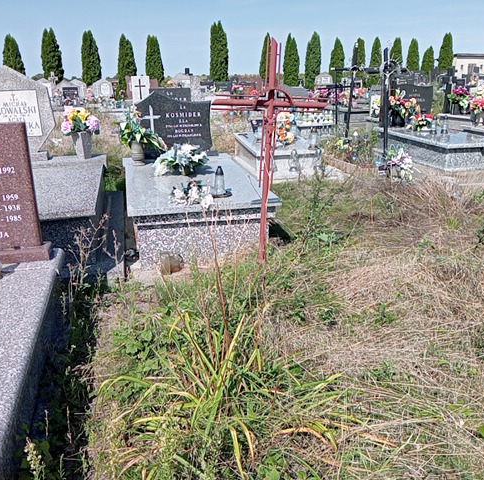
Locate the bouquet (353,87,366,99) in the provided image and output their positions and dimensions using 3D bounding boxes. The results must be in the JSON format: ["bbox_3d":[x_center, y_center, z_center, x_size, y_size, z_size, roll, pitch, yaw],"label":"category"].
[{"bbox_3d":[3.874,-4.845,17.000,0.413,0.397,0.310,-4,18,-13],"label":"bouquet"}]

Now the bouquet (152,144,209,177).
[{"bbox_3d":[-0.535,-0.700,4.500,0.460,0.260,0.340,-5,18,-12],"label":"bouquet"}]

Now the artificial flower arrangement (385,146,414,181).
[{"bbox_3d":[2.054,-1.010,6.750,0.350,0.430,0.330,-3,18,-6],"label":"artificial flower arrangement"}]

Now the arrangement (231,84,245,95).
[{"bbox_3d":[-0.134,-5.072,17.500,0.443,0.374,0.332,-4,18,-13],"label":"arrangement"}]

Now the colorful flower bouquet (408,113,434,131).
[{"bbox_3d":[3.023,-1.993,8.700,0.400,0.291,0.300,-4,18,-13],"label":"colorful flower bouquet"}]

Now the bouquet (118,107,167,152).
[{"bbox_3d":[-1.018,-1.152,5.350,0.471,0.476,0.353,-4,18,-13],"label":"bouquet"}]

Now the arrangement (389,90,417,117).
[{"bbox_3d":[2.885,-2.422,9.220,0.552,0.481,0.420,-5,19,-12],"label":"arrangement"}]

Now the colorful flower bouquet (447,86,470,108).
[{"bbox_3d":[4.098,-2.698,9.800,0.410,0.380,0.360,-3,18,-6],"label":"colorful flower bouquet"}]

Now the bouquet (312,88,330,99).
[{"bbox_3d":[2.399,-4.405,15.620,0.543,0.332,0.380,-5,19,-12],"label":"bouquet"}]

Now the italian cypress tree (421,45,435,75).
[{"bbox_3d":[13.862,-12.791,38.644,1.000,3.170,1.000,5,19,18],"label":"italian cypress tree"}]

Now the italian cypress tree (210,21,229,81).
[{"bbox_3d":[-1.391,-11.319,32.575,1.170,4.553,1.170,-2,18,-2],"label":"italian cypress tree"}]

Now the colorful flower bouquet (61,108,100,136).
[{"bbox_3d":[-1.713,-1.257,5.500,0.382,0.296,0.305,-4,18,-13],"label":"colorful flower bouquet"}]

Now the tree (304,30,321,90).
[{"bbox_3d":[3.803,-9.518,27.832,0.860,3.144,0.834,-1,19,0],"label":"tree"}]

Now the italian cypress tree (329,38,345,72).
[{"bbox_3d":[7.906,-14.695,43.684,1.246,4.544,1.246,-4,18,-13],"label":"italian cypress tree"}]

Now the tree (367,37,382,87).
[{"bbox_3d":[7.806,-10.156,29.954,0.752,2.913,0.730,-1,19,0],"label":"tree"}]

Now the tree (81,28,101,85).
[{"bbox_3d":[-6.362,-7.320,21.990,0.850,2.930,0.824,-1,19,0],"label":"tree"}]

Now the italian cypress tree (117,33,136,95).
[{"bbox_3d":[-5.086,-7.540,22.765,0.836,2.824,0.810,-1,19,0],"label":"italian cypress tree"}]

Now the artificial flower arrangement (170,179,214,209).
[{"bbox_3d":[-0.393,-0.371,4.100,0.352,0.197,0.264,-4,18,-13],"label":"artificial flower arrangement"}]

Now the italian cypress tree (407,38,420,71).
[{"bbox_3d":[12.571,-12.810,37.976,1.000,3.654,1.000,4,18,17],"label":"italian cypress tree"}]

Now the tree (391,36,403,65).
[{"bbox_3d":[9.167,-10.404,30.615,0.739,2.932,0.717,-1,19,0],"label":"tree"}]

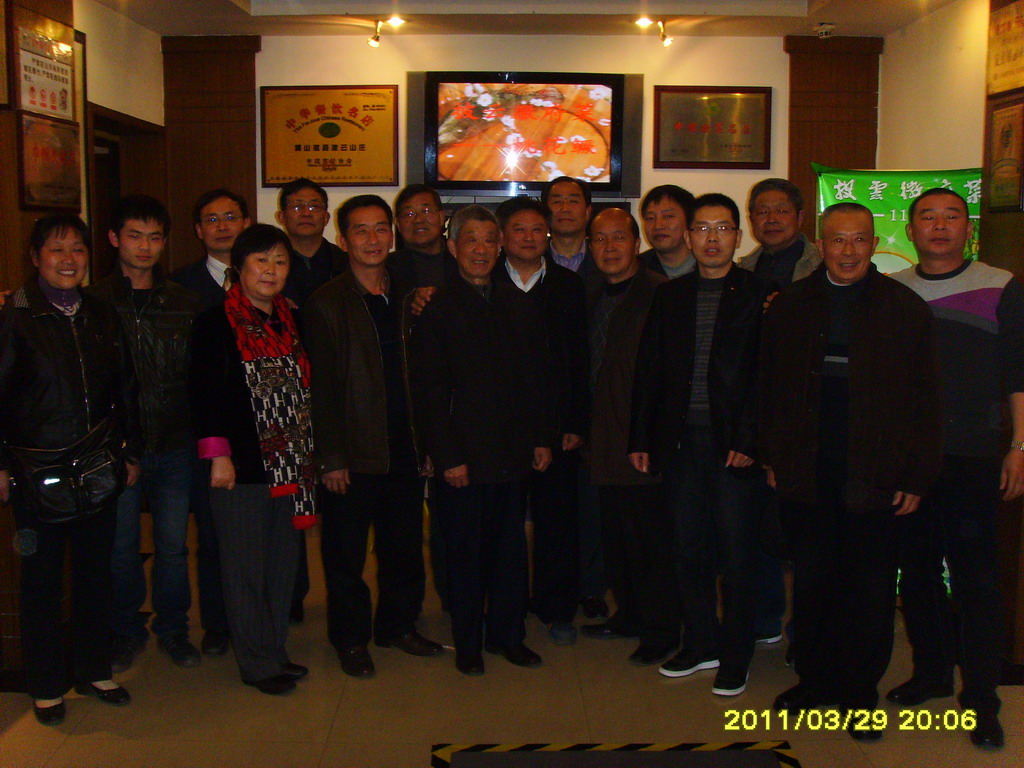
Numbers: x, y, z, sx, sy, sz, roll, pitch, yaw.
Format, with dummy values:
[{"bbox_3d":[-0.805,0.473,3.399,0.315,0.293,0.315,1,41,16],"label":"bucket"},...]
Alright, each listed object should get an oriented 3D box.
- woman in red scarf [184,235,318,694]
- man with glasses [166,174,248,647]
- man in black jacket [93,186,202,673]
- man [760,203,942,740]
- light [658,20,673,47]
[{"bbox_3d":[-0.844,0.249,3.880,0.460,1.569,0.310,-6,10,-37],"label":"woman in red scarf"},{"bbox_3d":[-1.053,0.144,4.216,0.490,1.699,0.330,-1,8,-8],"label":"man with glasses"},{"bbox_3d":[-1.307,0.175,4.086,0.470,1.673,0.330,-2,8,-11],"label":"man in black jacket"},{"bbox_3d":[1.050,0.264,3.577,0.570,1.633,0.370,2,8,16],"label":"man"},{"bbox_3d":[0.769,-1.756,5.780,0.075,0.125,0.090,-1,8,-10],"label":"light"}]

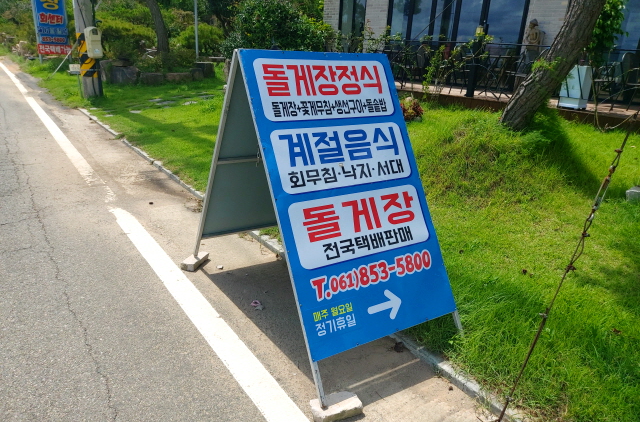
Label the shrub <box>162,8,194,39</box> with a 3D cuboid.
[{"bbox_3d":[-6.320,-8.250,20.500,1.500,1.500,1.400,-3,20,-16],"label":"shrub"}]

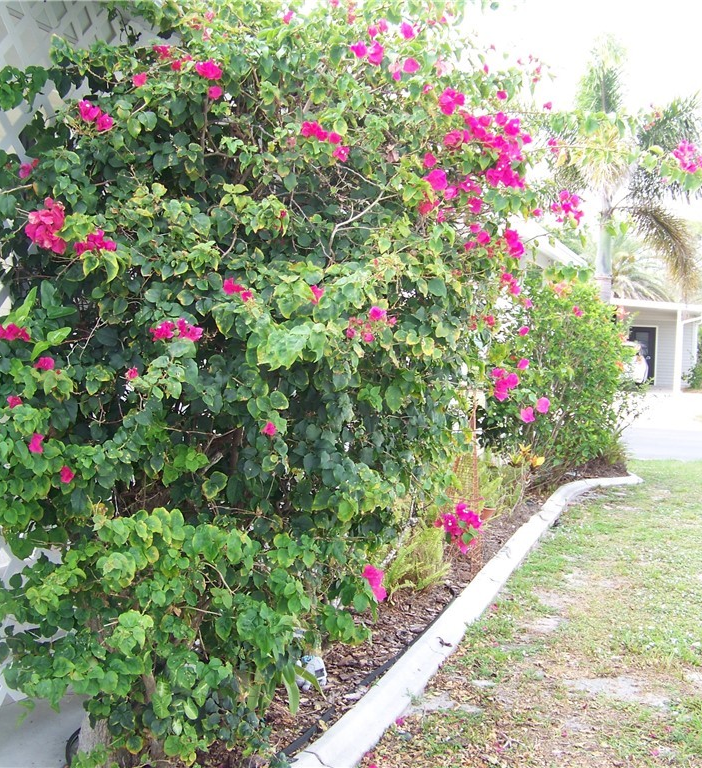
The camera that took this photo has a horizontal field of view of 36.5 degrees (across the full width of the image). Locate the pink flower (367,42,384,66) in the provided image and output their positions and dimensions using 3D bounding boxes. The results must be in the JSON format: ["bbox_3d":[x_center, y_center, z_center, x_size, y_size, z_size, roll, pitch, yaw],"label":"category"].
[{"bbox_3d":[0.087,-1.176,3.800,0.055,0.086,0.046,1,3,1],"label":"pink flower"}]

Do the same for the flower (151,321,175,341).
[{"bbox_3d":[-0.563,-0.161,3.200,0.070,0.060,0.048,1,3,-10],"label":"flower"}]

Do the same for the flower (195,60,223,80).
[{"bbox_3d":[-0.458,-1.016,3.450,0.088,0.065,0.052,1,3,-8],"label":"flower"}]

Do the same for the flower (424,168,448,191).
[{"bbox_3d":[0.301,-0.730,3.800,0.083,0.079,0.063,1,3,4],"label":"flower"}]

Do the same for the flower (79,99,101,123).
[{"bbox_3d":[-0.798,-0.835,3.250,0.071,0.073,0.059,0,3,-14],"label":"flower"}]

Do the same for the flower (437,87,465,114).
[{"bbox_3d":[0.368,-1.038,3.900,0.100,0.102,0.082,1,3,5],"label":"flower"}]

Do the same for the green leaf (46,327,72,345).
[{"bbox_3d":[-0.824,-0.137,3.000,0.071,0.051,0.040,0,3,-15],"label":"green leaf"}]

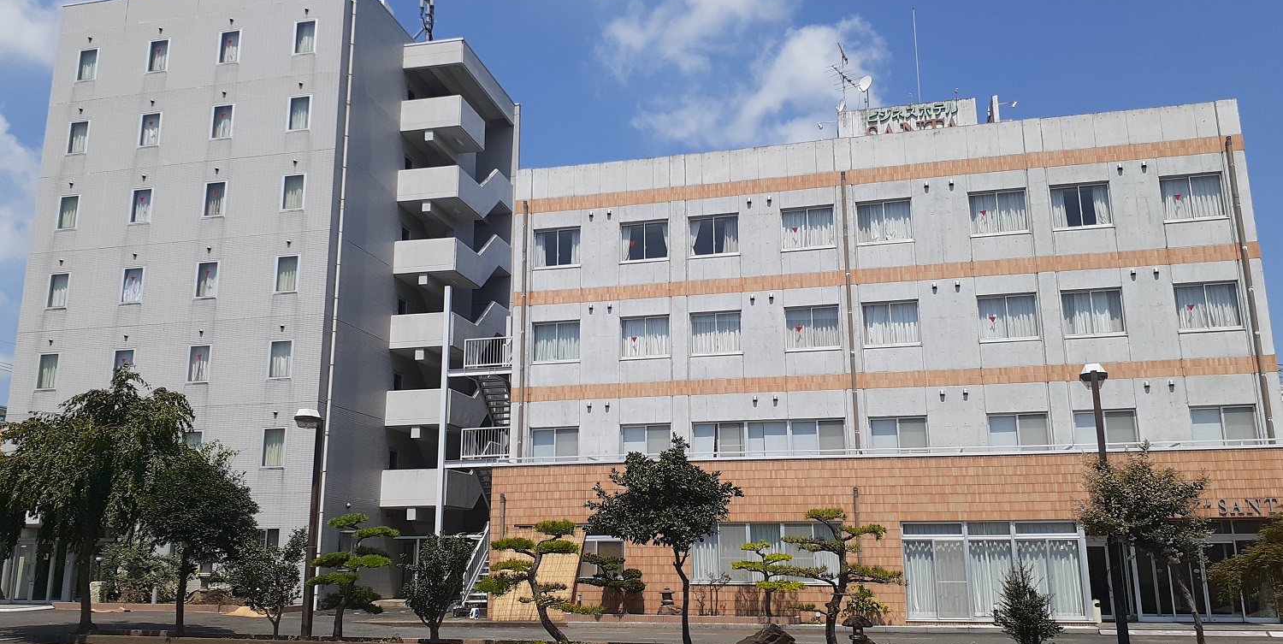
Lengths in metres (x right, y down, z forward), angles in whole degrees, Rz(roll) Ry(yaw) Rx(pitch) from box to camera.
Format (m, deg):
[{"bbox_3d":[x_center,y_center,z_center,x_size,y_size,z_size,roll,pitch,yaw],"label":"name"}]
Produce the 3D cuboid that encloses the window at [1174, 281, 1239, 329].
[{"bbox_3d":[15.060,-0.410,26.580,1.562,1.324,0.150,-3,-14,13],"label":"window"}]

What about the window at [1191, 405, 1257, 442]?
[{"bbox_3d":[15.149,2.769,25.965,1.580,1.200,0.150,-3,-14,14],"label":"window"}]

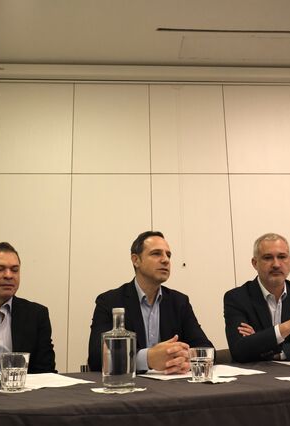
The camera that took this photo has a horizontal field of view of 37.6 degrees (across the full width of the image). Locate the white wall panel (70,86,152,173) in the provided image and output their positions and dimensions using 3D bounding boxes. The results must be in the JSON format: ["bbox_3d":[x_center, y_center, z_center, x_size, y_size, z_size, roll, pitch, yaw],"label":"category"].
[{"bbox_3d":[-0.287,-0.796,3.748,0.667,0.958,0.035,0,-14,-3],"label":"white wall panel"}]

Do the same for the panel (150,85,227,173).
[{"bbox_3d":[0.379,-0.799,3.781,0.667,0.958,0.035,0,-14,-3],"label":"panel"}]

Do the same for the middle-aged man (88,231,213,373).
[{"bbox_3d":[0.036,0.702,1.748,0.570,1.320,0.720,3,-14,-17],"label":"middle-aged man"}]

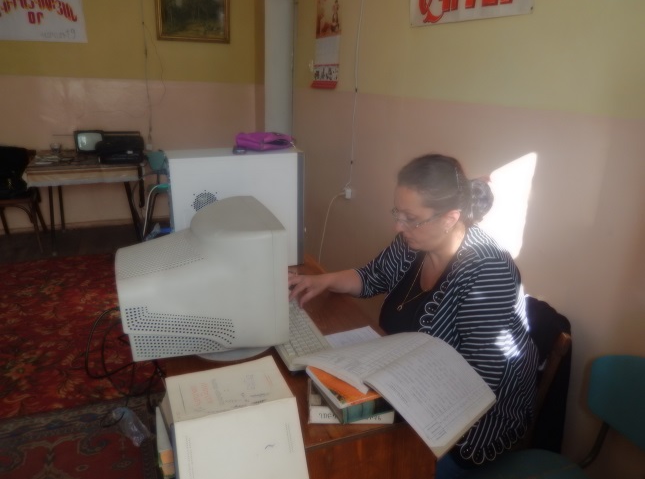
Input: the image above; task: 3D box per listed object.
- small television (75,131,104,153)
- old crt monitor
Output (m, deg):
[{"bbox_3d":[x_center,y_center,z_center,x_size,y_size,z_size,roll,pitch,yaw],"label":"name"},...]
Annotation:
[{"bbox_3d":[-2.104,-0.898,4.228,0.226,0.187,0.210,-7,21,-24],"label":"small television"},{"bbox_3d":[-0.342,0.108,1.306,0.401,0.378,0.376,-6,21,-21],"label":"old crt monitor"}]

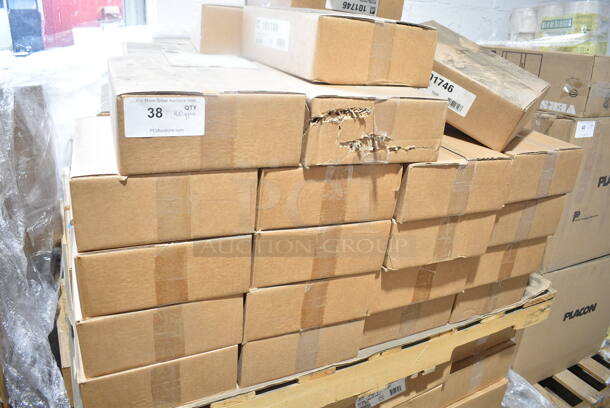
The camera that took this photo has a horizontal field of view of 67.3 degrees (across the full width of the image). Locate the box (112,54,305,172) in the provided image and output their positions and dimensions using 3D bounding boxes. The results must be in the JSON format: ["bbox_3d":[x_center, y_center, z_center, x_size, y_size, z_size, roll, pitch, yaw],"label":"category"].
[{"bbox_3d":[-0.224,-0.195,0.902,0.277,0.122,0.471,-4,24,-23],"label":"box"}]

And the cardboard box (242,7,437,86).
[{"bbox_3d":[0.053,-0.352,1.008,0.263,0.110,0.374,-7,26,-27],"label":"cardboard box"}]

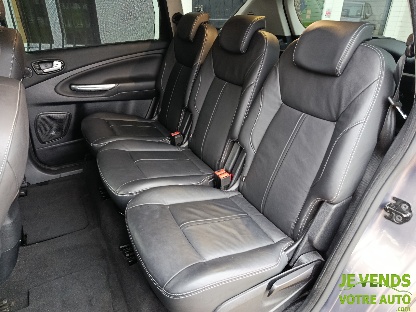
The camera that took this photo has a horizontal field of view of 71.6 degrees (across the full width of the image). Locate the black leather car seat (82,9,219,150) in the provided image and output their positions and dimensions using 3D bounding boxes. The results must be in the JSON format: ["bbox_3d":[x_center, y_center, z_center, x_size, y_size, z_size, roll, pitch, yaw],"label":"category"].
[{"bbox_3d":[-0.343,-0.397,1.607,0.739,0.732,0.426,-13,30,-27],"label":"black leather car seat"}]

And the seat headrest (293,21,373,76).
[{"bbox_3d":[0.369,-0.332,0.881,0.108,0.165,0.201,1,23,-33],"label":"seat headrest"}]

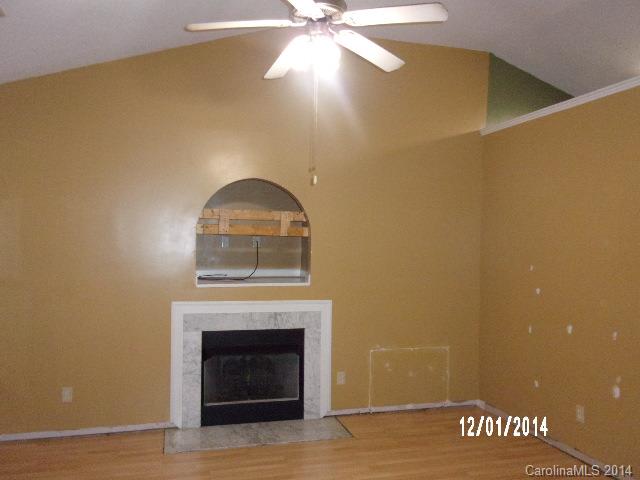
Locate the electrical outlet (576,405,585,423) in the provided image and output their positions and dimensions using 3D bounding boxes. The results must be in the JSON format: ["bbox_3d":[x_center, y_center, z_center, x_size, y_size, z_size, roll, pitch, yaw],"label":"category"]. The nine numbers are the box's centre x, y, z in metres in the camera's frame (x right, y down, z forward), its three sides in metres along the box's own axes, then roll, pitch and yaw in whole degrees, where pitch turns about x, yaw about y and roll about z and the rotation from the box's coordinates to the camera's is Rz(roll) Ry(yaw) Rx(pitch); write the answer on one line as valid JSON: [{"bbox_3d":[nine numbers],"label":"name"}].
[{"bbox_3d":[1.946,1.300,3.872,0.010,0.116,0.071,1,-1,-17],"label":"electrical outlet"}]

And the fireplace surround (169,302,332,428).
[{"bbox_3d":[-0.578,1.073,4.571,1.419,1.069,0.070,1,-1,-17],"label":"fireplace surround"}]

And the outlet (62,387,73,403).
[{"bbox_3d":[-2.029,1.243,4.157,0.072,0.116,0.010,1,-1,-17],"label":"outlet"}]

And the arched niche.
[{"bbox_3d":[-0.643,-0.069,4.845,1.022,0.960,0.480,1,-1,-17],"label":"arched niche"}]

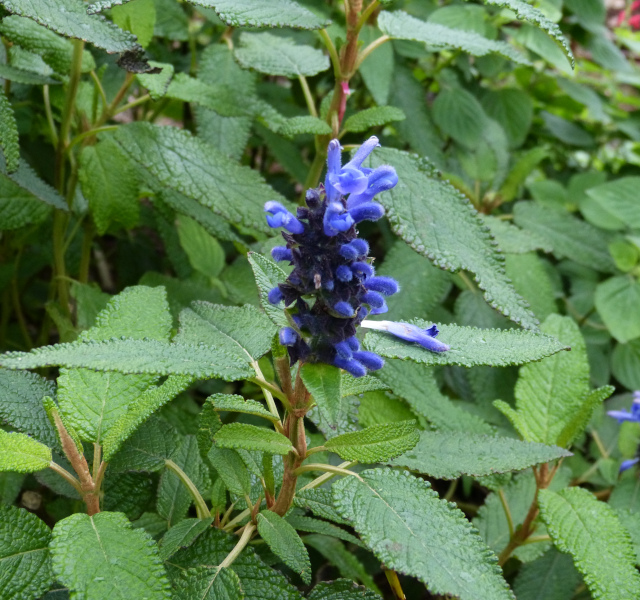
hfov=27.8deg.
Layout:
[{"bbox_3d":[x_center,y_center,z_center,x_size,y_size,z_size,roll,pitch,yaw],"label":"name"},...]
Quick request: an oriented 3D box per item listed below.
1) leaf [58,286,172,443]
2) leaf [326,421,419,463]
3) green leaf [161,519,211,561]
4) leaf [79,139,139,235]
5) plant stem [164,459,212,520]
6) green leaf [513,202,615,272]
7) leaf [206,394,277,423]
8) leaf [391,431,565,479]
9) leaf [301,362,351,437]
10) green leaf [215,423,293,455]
[{"bbox_3d":[-0.083,0.025,0.530,0.043,0.014,0.070,8,65,3],"label":"leaf"},{"bbox_3d":[0.018,0.048,0.446,0.033,0.006,0.015,-12,53,9],"label":"leaf"},{"bbox_3d":[-0.046,0.083,0.450,0.022,0.004,0.012,-33,40,-27],"label":"green leaf"},{"bbox_3d":[-0.108,-0.056,0.650,0.030,0.010,0.049,-1,66,-3],"label":"leaf"},{"bbox_3d":[-0.053,0.076,0.522,0.008,0.031,0.006,-38,-10,0],"label":"plant stem"},{"bbox_3d":[0.148,-0.038,0.785,0.072,0.012,0.034,28,46,25],"label":"green leaf"},{"bbox_3d":[-0.030,0.043,0.505,0.034,0.007,0.013,17,14,-36],"label":"leaf"},{"bbox_3d":[0.067,0.065,0.540,0.082,0.007,0.031,0,28,-14],"label":"leaf"},{"bbox_3d":[0.001,0.032,0.439,0.017,0.006,0.030,-11,66,-9],"label":"leaf"},{"bbox_3d":[-0.022,0.049,0.442,0.029,0.005,0.014,13,41,-22],"label":"green leaf"}]

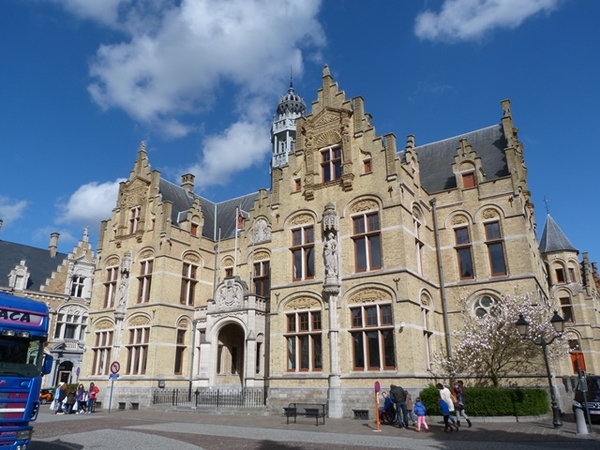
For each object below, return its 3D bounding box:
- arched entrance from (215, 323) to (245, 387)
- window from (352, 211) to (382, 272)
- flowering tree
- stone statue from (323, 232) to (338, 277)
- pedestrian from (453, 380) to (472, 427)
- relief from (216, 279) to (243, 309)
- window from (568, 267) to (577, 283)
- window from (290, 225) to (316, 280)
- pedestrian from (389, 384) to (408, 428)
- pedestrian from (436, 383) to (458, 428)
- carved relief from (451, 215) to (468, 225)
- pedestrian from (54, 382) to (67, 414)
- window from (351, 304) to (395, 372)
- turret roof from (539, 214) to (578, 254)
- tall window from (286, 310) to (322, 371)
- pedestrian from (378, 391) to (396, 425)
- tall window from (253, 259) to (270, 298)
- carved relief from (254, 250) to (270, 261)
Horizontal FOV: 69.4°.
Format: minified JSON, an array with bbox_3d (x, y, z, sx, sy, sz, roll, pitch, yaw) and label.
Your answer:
[{"bbox_3d":[-4.284,8.035,26.964,2.244,3.978,0.510,-13,-23,31],"label":"arched entrance"},{"bbox_3d":[3.424,0.823,22.531,1.550,3.200,0.250,-13,-23,32],"label":"window"},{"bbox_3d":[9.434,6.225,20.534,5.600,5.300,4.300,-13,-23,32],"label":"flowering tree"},{"bbox_3d":[1.705,1.613,23.721,0.780,2.500,0.600,-13,-23,32],"label":"stone statue"},{"bbox_3d":[6.499,7.173,17.421,0.680,1.690,0.500,-16,-25,37],"label":"pedestrian"},{"bbox_3d":[-4.569,4.534,28.340,2.250,1.950,0.250,-13,-23,32],"label":"relief"},{"bbox_3d":[28.058,5.115,44.679,0.765,1.581,0.255,4,-20,-11],"label":"window"},{"bbox_3d":[0.199,1.667,25.416,1.520,3.200,0.250,-13,-23,32],"label":"window"},{"bbox_3d":[3.869,7.031,16.855,0.550,1.560,0.620,16,-25,-37],"label":"pedestrian"},{"bbox_3d":[5.422,6.680,15.993,0.765,1.612,0.612,-7,-21,19],"label":"pedestrian"},{"bbox_3d":[9.091,-0.250,24.680,1.050,0.700,0.200,-13,-23,32],"label":"carved relief"},{"bbox_3d":[-13.097,9.520,23.809,0.450,1.620,0.550,-13,-23,32],"label":"pedestrian"},{"bbox_3d":[3.469,5.406,20.885,2.220,3.080,0.250,-13,-23,32],"label":"window"},{"bbox_3d":[25.225,0.658,42.993,3.345,3.916,3.345,-13,-23,32],"label":"turret roof"},{"bbox_3d":[0.190,6.125,22.834,2.250,3.070,0.280,-13,-23,32],"label":"tall window"},{"bbox_3d":[3.647,7.596,18.071,0.780,1.320,0.570,-17,-26,39],"label":"pedestrian"},{"bbox_3d":[-2.861,4.160,31.870,1.600,3.100,0.250,-13,-23,32],"label":"tall window"},{"bbox_3d":[-2.947,2.380,33.791,1.600,0.740,0.150,-13,-23,32],"label":"carved relief"}]

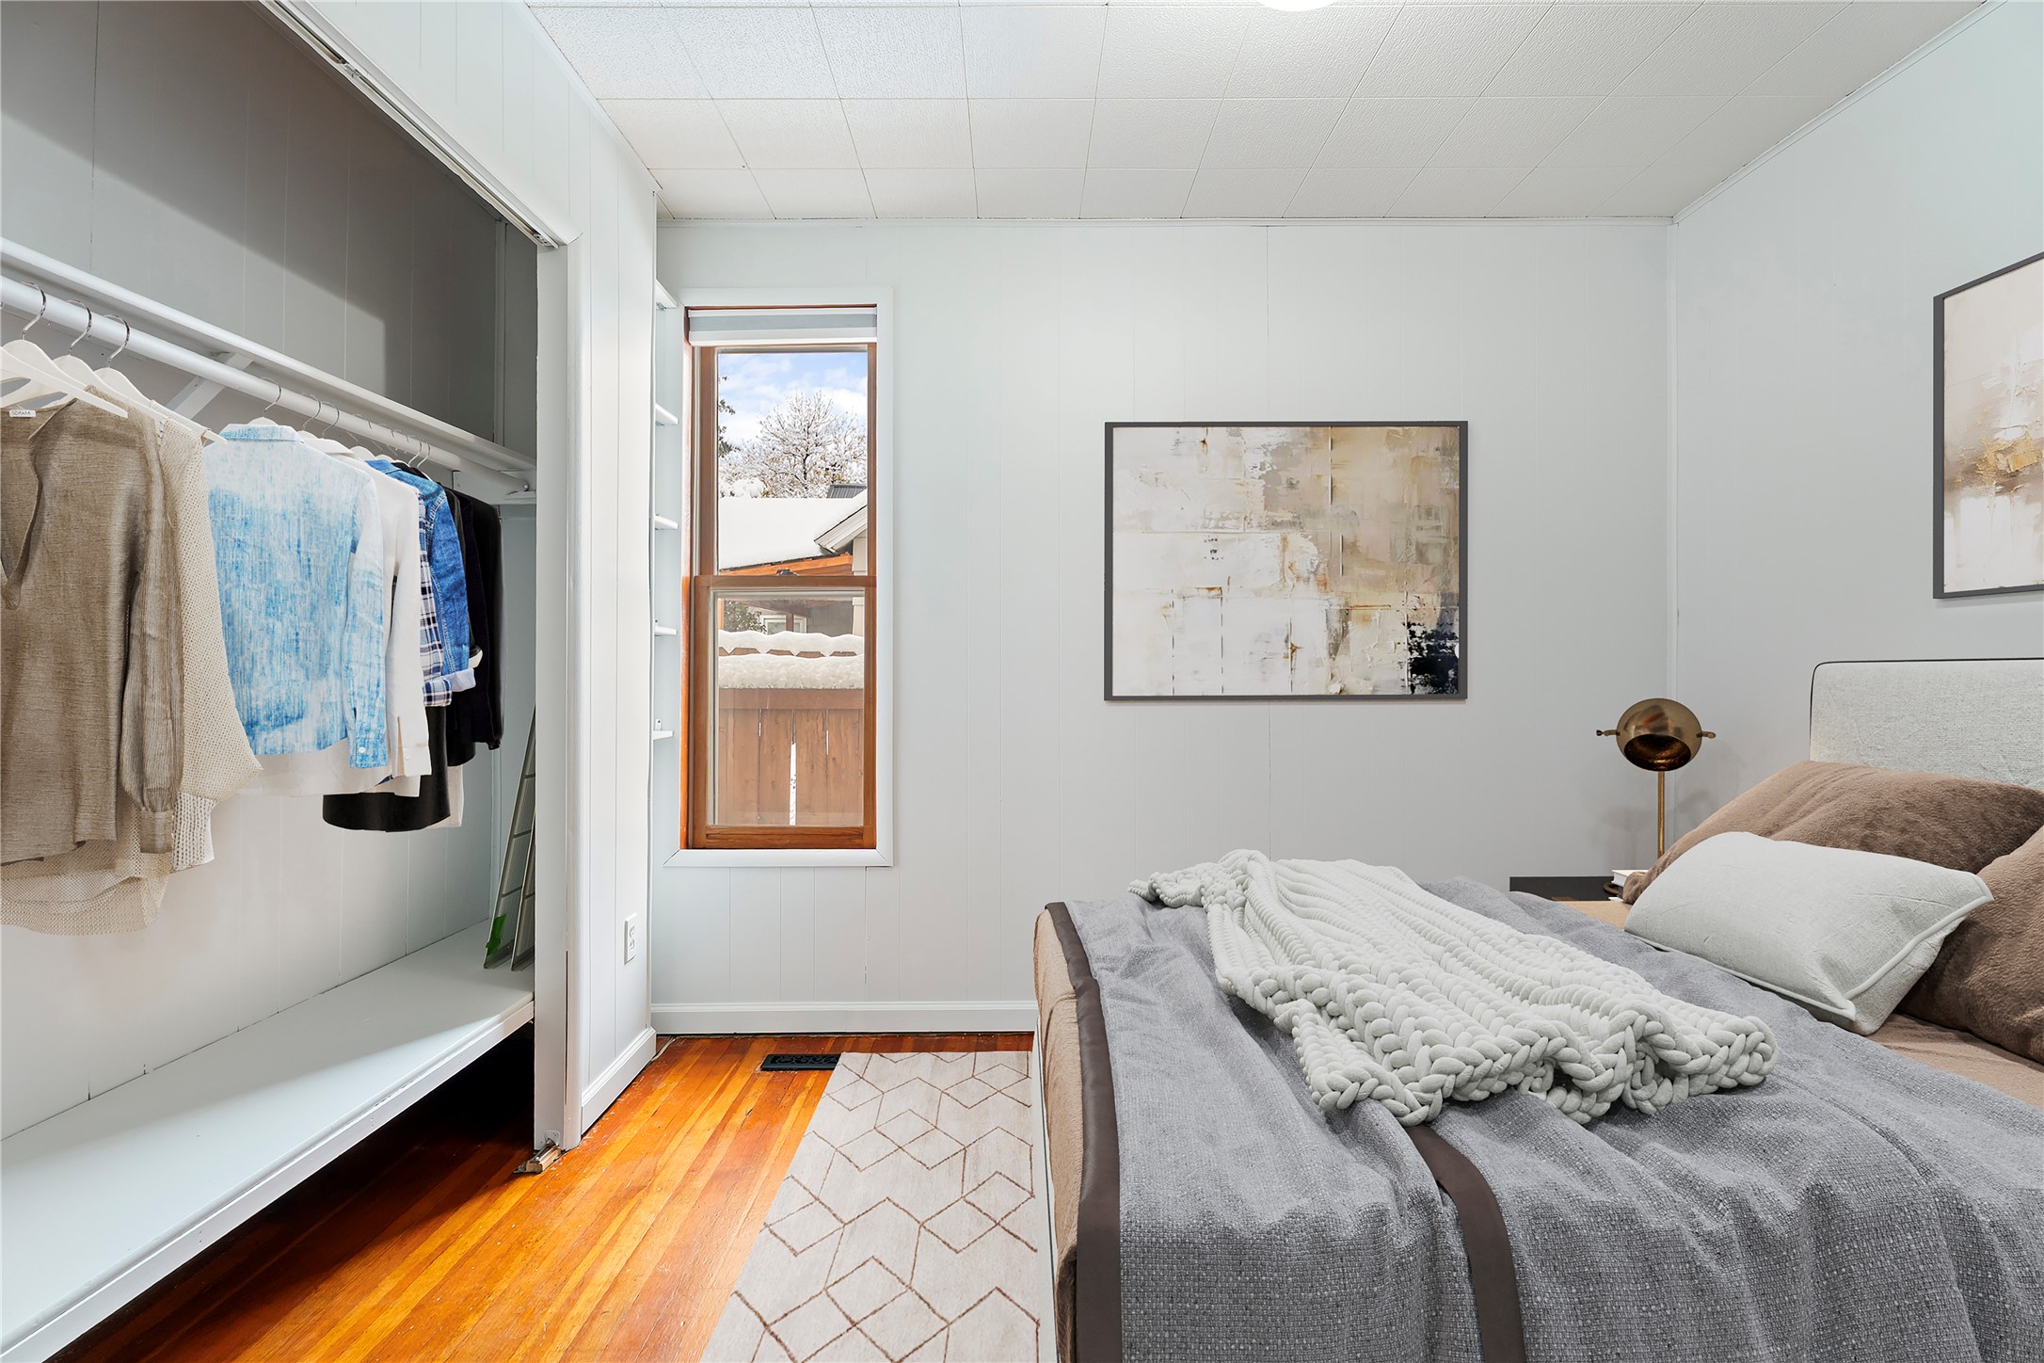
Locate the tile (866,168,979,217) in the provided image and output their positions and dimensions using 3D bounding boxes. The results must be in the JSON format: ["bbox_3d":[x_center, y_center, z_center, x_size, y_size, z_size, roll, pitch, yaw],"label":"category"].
[{"bbox_3d":[-0.280,-1.401,2.604,0.305,0.018,0.270,0,1,0],"label":"tile"}]

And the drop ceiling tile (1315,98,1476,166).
[{"bbox_3d":[0.939,-1.400,2.312,0.305,0.018,0.297,0,0,0],"label":"drop ceiling tile"}]

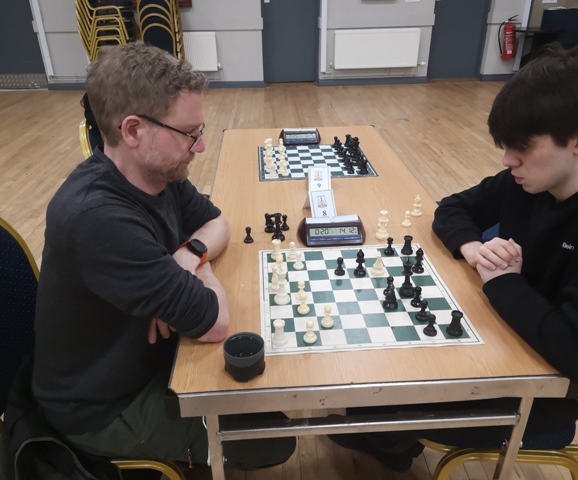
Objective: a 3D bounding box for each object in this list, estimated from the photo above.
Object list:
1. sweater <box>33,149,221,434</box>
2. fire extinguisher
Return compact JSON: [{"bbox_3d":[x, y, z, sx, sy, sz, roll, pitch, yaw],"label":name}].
[{"bbox_3d":[-0.390,0.085,1.256,0.482,0.637,0.546,-2,27,-3],"label":"sweater"},{"bbox_3d":[3.416,-3.137,7.783,0.270,0.650,0.190,-2,27,-2],"label":"fire extinguisher"}]

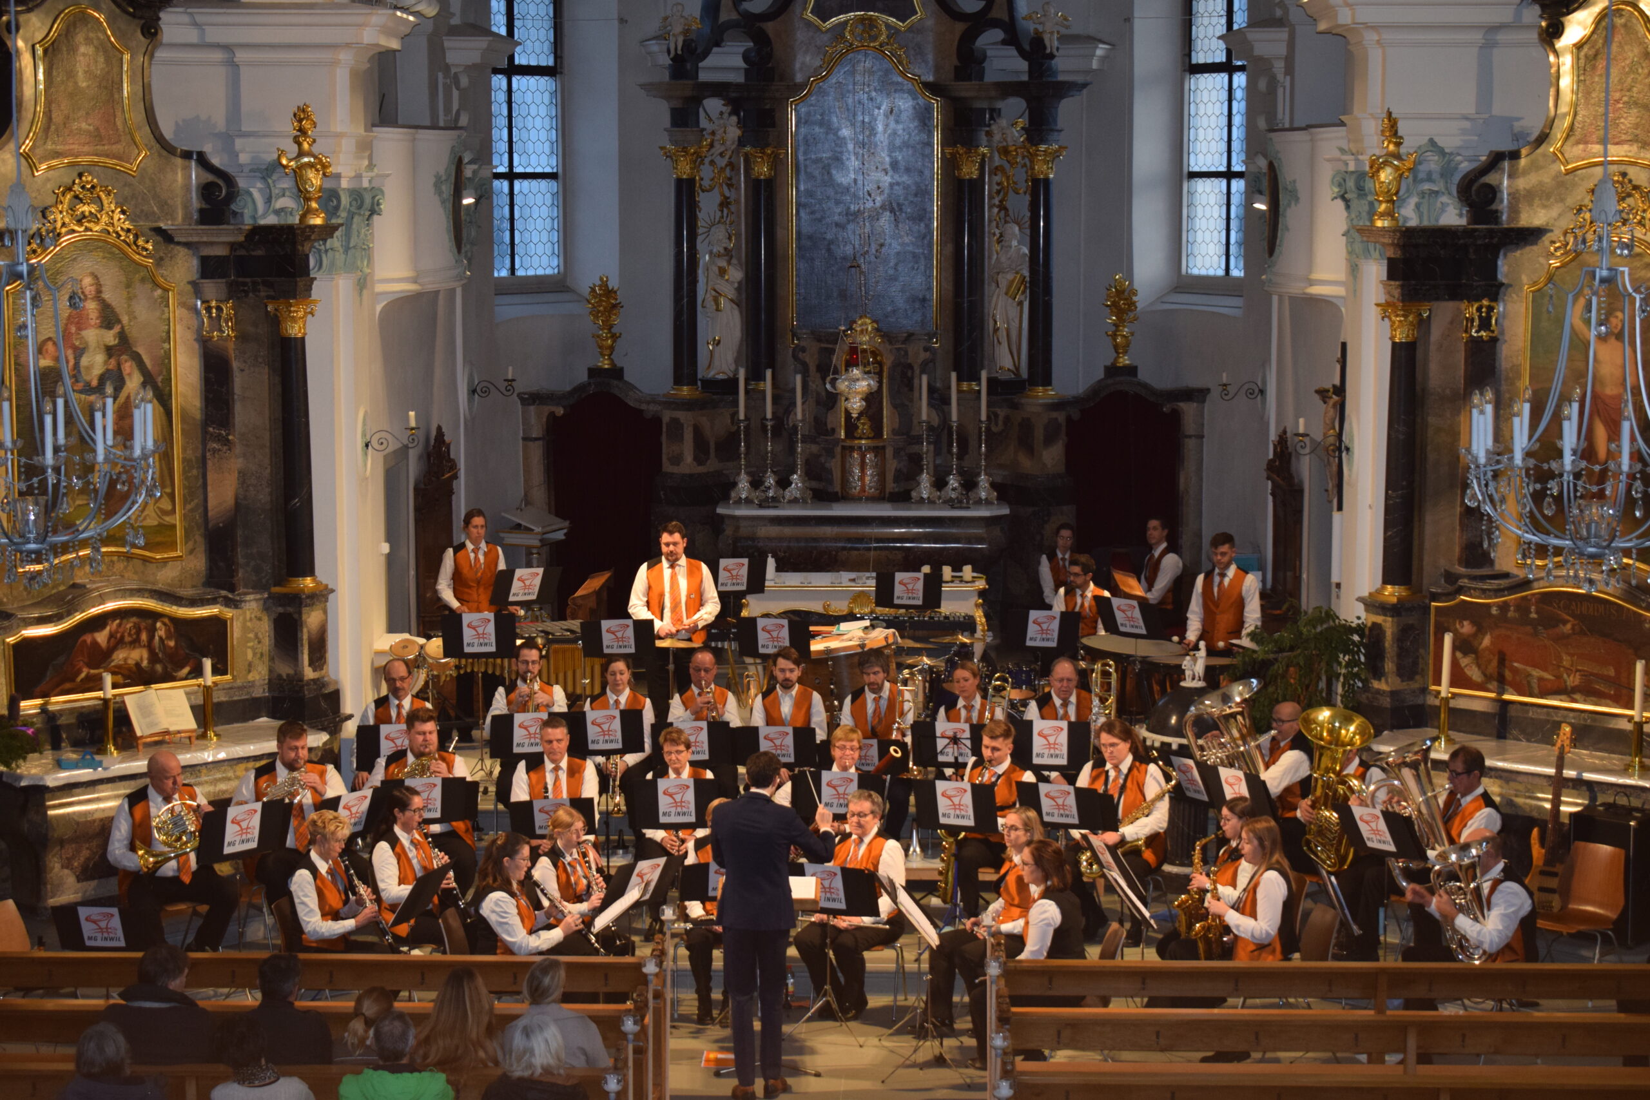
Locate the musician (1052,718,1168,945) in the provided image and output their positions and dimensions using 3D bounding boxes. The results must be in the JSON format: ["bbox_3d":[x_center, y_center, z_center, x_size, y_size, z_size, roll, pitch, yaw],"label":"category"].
[{"bbox_3d":[1.747,1.700,18.624,0.600,1.330,0.850,4,8,28],"label":"musician"}]

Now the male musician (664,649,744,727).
[{"bbox_3d":[-0.759,1.277,19.534,0.520,1.268,0.780,0,7,-3],"label":"male musician"}]

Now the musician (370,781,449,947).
[{"bbox_3d":[-2.145,1.931,16.957,0.720,1.238,0.460,6,9,38],"label":"musician"}]

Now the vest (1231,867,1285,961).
[{"bbox_3d":[2.465,2.066,17.400,0.260,0.530,0.360,-2,7,-18],"label":"vest"}]

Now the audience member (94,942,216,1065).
[{"bbox_3d":[-2.940,2.401,13.693,0.530,1.370,0.720,0,7,2],"label":"audience member"}]

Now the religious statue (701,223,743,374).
[{"bbox_3d":[-0.901,-2.192,27.000,0.370,1.360,0.320,-1,7,-5],"label":"religious statue"}]

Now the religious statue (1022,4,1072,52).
[{"bbox_3d":[1.945,-4.576,26.939,0.420,0.450,0.280,0,7,3],"label":"religious statue"}]

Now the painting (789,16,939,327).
[{"bbox_3d":[0.353,-3.271,27.104,1.300,2.732,0.140,0,7,1],"label":"painting"}]

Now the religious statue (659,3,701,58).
[{"bbox_3d":[-1.267,-4.554,26.942,0.380,0.490,0.280,0,7,-3],"label":"religious statue"}]

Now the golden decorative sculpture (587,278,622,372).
[{"bbox_3d":[-1.942,-1.990,26.968,0.320,0.825,0.270,0,7,1],"label":"golden decorative sculpture"}]

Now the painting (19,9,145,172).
[{"bbox_3d":[-4.925,-3.052,20.419,0.090,1.120,0.950,7,10,43],"label":"painting"}]

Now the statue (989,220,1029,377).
[{"bbox_3d":[1.669,-2.282,27.900,0.380,1.440,0.320,1,7,8],"label":"statue"}]

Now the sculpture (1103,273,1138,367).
[{"bbox_3d":[2.582,-2.001,26.800,0.290,0.820,0.270,0,7,0],"label":"sculpture"}]

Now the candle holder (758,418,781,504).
[{"bbox_3d":[-0.473,-0.761,26.300,0.210,0.750,0.200,0,7,2],"label":"candle holder"}]

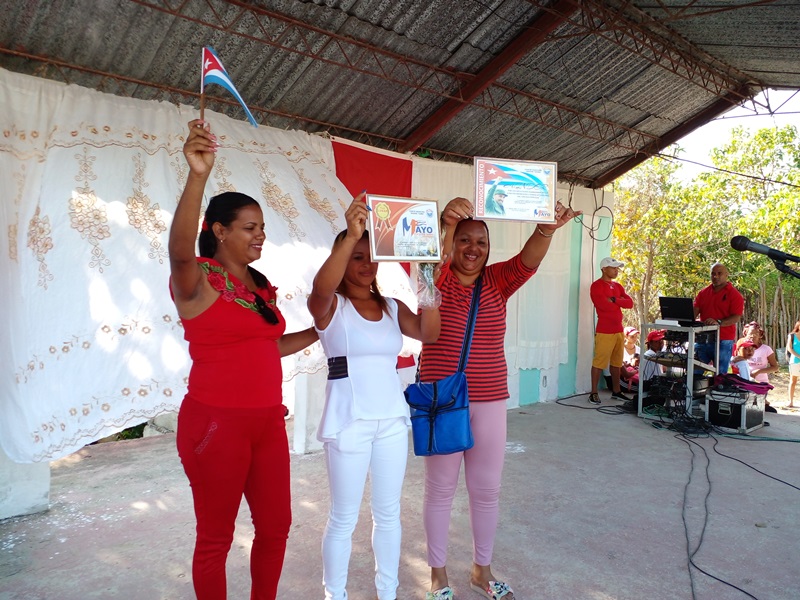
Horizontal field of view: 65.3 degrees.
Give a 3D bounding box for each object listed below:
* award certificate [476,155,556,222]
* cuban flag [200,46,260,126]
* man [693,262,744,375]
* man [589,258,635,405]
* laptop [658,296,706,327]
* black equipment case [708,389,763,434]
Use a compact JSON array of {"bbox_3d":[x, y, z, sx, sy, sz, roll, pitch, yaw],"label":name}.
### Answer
[{"bbox_3d":[0.448,-0.423,2.420,0.338,0.245,0.020,2,-3,-9],"label":"award certificate"},{"bbox_3d":[-0.590,-0.742,2.170,0.190,0.265,0.080,1,2,-6],"label":"cuban flag"},{"bbox_3d":[3.630,0.410,7.100,0.550,1.670,0.390,2,2,36],"label":"man"},{"bbox_3d":[2.480,0.335,7.320,0.490,1.680,0.360,-1,3,-41],"label":"man"},{"bbox_3d":[2.985,0.113,6.605,0.290,0.255,0.355,-1,3,-42],"label":"laptop"},{"bbox_3d":[3.298,1.075,6.135,0.510,0.320,0.360,-1,2,-40],"label":"black equipment case"}]

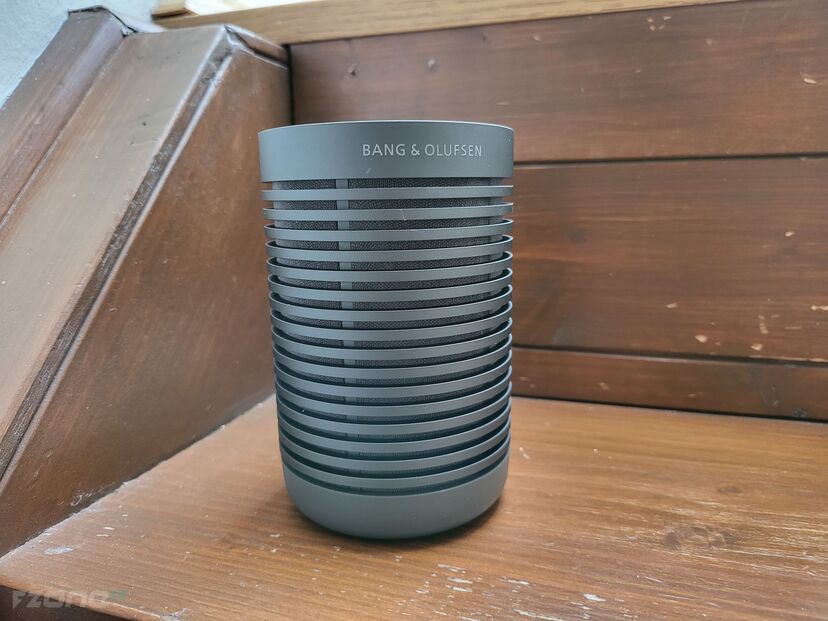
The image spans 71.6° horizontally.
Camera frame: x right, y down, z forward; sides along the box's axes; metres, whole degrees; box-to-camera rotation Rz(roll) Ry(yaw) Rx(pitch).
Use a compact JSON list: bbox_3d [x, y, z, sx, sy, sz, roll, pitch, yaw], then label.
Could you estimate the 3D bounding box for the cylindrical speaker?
[{"bbox_3d":[-0.007,0.005,0.198,0.081,0.124,0.081,-5,12,-17],"label":"cylindrical speaker"}]

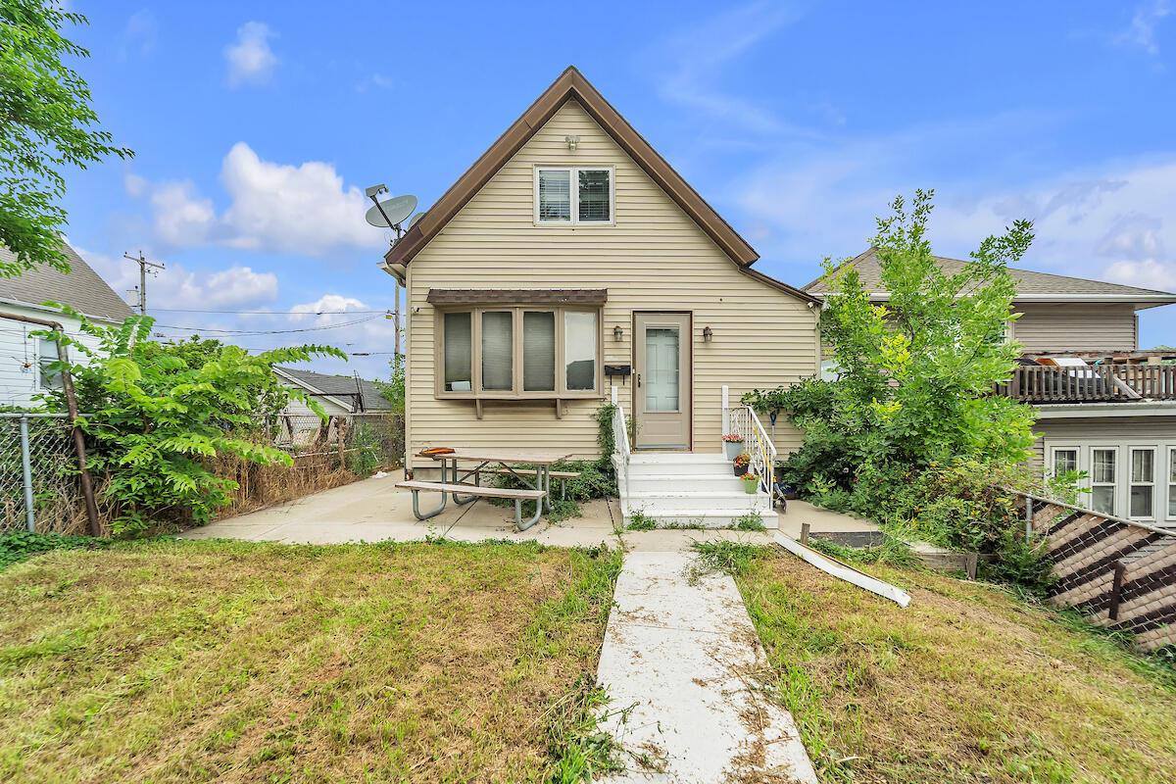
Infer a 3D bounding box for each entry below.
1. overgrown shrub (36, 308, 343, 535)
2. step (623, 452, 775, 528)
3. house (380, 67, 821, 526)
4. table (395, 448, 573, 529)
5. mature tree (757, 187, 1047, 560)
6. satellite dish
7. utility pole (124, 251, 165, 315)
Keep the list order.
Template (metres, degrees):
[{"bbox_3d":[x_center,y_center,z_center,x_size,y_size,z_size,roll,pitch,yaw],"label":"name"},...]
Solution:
[{"bbox_3d":[-4.500,0.269,5.306,2.950,2.400,2.000,0,1,-2],"label":"overgrown shrub"},{"bbox_3d":[1.310,1.272,6.245,1.830,0.680,1.550,0,1,-2],"label":"step"},{"bbox_3d":[0.180,-1.701,10.570,6.600,6.250,9.000,0,1,-2],"label":"house"},{"bbox_3d":[-1.200,1.200,5.900,1.850,0.770,1.500,0,1,16],"label":"table"},{"bbox_3d":[4.000,-0.461,5.842,3.300,4.600,2.800,0,1,-2],"label":"mature tree"},{"bbox_3d":[-3.070,-2.820,7.150,0.790,0.540,0.220,-4,-18,6],"label":"satellite dish"},{"bbox_3d":[-24.600,-3.382,25.340,0.400,9.000,2.450,0,1,0],"label":"utility pole"}]

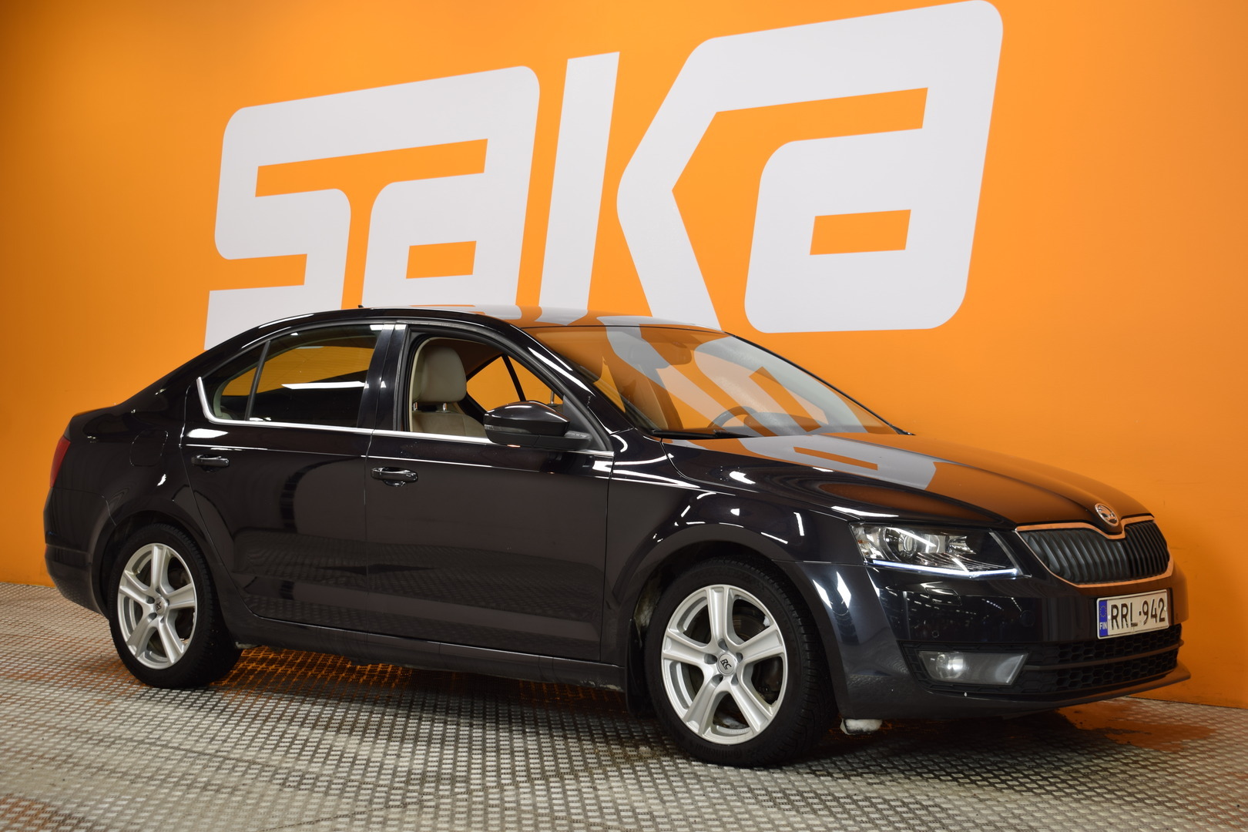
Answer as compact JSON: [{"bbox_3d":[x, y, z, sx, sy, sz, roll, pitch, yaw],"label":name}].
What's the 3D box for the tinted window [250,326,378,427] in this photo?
[{"bbox_3d":[-1.115,-0.143,7.456,0.701,0.409,0.050,0,-27,43],"label":"tinted window"}]

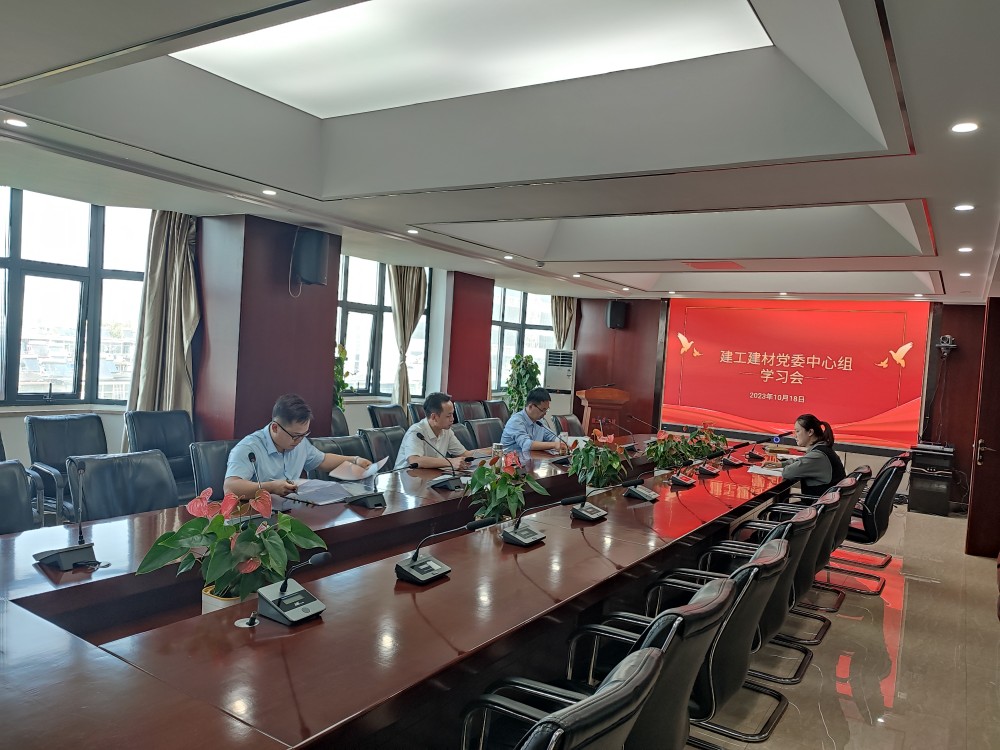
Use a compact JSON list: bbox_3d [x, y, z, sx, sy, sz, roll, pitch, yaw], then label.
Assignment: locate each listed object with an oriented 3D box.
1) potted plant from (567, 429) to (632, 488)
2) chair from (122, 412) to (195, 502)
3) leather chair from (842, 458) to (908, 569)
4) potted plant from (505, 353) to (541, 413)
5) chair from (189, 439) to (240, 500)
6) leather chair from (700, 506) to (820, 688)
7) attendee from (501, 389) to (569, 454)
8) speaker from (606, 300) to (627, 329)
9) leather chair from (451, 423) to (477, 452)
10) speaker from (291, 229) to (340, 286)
[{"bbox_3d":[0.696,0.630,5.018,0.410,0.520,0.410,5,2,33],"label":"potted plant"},{"bbox_3d":[-2.511,0.772,5.579,0.620,0.950,0.550,5,2,33],"label":"chair"},{"bbox_3d":[2.756,1.123,5.601,0.620,0.950,0.550,5,2,33],"label":"leather chair"},{"bbox_3d":[0.288,0.491,9.946,0.470,1.600,0.470,5,2,33],"label":"potted plant"},{"bbox_3d":[-1.510,0.893,4.367,0.580,0.930,0.550,5,2,33],"label":"chair"},{"bbox_3d":[1.140,1.121,3.501,0.610,0.985,0.570,5,2,33],"label":"leather chair"},{"bbox_3d":[0.277,0.784,6.782,0.720,1.310,0.580,5,2,33],"label":"attendee"},{"bbox_3d":[1.786,-0.920,11.071,0.260,0.420,0.240,4,2,-9],"label":"speaker"},{"bbox_3d":[-0.286,0.907,5.978,0.620,0.950,0.550,5,2,33],"label":"leather chair"},{"bbox_3d":[-1.570,-0.977,6.030,0.260,0.430,0.280,4,2,0],"label":"speaker"}]

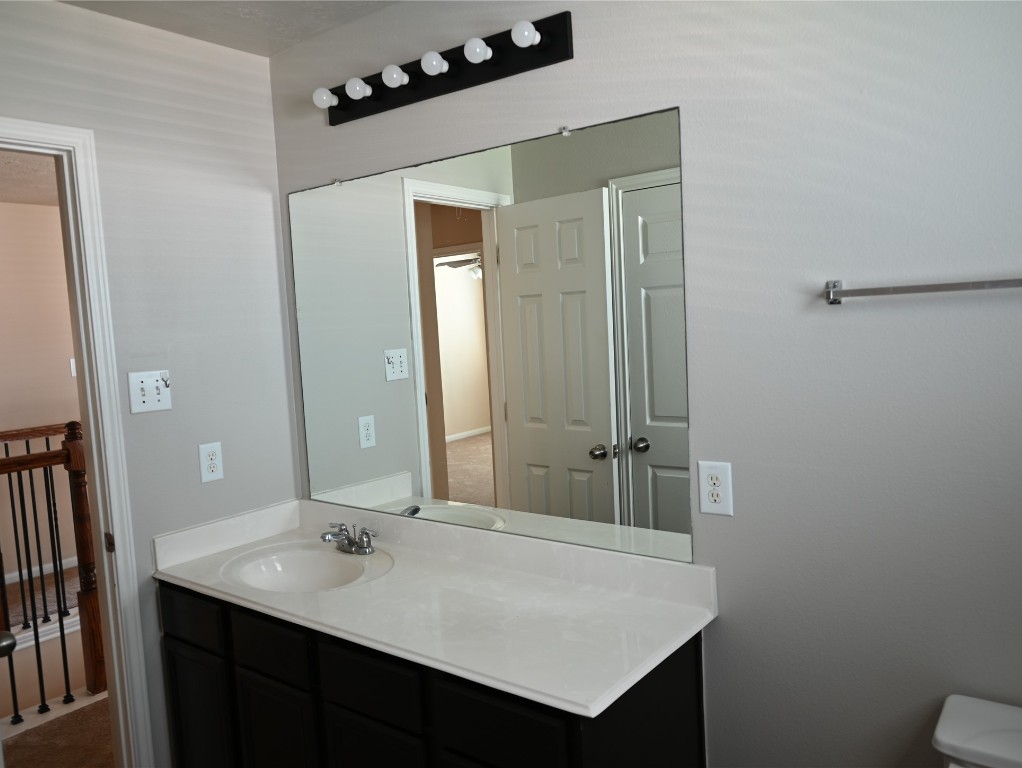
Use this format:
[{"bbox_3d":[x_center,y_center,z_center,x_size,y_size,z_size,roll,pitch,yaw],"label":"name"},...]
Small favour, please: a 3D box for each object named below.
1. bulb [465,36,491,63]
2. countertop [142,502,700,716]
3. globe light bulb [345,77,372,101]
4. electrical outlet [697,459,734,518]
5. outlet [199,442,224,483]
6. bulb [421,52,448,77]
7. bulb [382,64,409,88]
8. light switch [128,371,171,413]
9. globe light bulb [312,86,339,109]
[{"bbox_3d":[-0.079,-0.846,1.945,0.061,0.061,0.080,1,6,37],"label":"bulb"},{"bbox_3d":[-0.303,0.511,2.077,1.567,0.116,0.561,1,6,37],"label":"countertop"},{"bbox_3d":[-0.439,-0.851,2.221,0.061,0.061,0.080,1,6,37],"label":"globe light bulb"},{"bbox_3d":[0.479,0.244,1.792,0.078,0.122,0.008,1,6,37],"label":"electrical outlet"},{"bbox_3d":[-0.969,0.253,2.483,0.008,0.122,0.078,1,6,37],"label":"outlet"},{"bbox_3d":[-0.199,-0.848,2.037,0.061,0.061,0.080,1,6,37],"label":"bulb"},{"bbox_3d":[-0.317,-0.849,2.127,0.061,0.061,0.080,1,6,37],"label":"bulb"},{"bbox_3d":[-1.089,0.024,2.319,0.013,0.122,0.124,1,6,37],"label":"light switch"},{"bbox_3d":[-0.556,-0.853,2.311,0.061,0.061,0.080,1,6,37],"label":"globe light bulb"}]

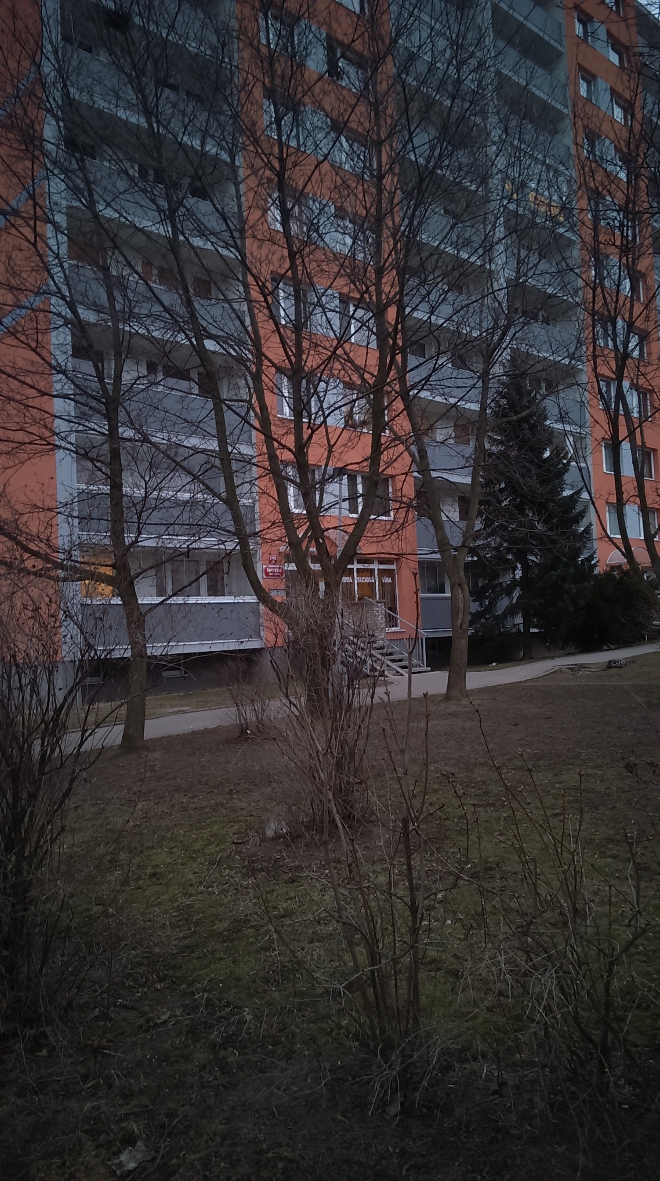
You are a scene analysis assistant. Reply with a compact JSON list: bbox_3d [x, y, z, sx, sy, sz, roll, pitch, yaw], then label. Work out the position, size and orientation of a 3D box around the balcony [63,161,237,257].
[{"bbox_3d":[-4.808,-10.021,23.563,5.400,1.380,1.100,-1,-3,-44],"label":"balcony"}]

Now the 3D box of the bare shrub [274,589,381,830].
[{"bbox_3d":[-0.018,0.911,6.750,0.850,1.800,0.850,-3,-2,0],"label":"bare shrub"}]

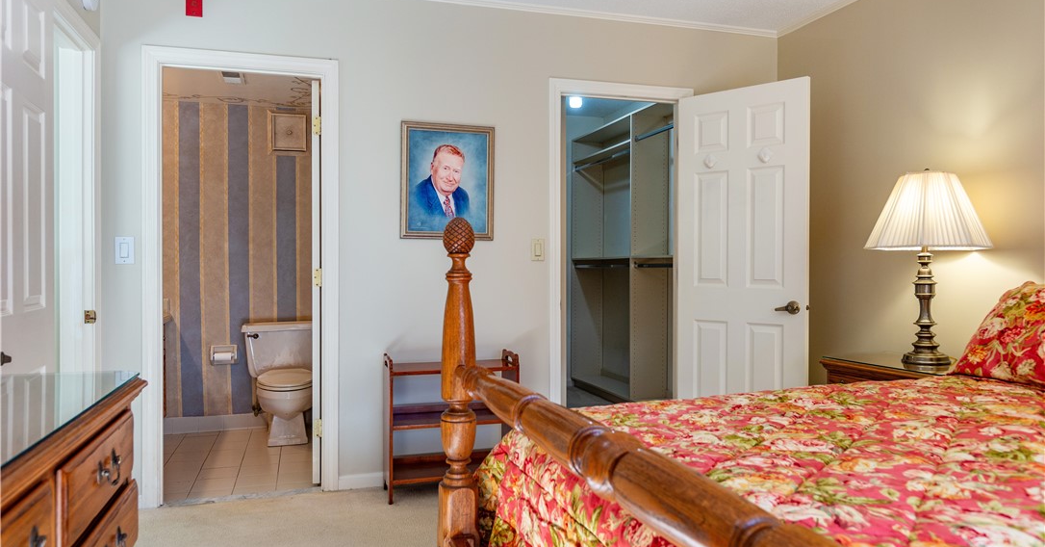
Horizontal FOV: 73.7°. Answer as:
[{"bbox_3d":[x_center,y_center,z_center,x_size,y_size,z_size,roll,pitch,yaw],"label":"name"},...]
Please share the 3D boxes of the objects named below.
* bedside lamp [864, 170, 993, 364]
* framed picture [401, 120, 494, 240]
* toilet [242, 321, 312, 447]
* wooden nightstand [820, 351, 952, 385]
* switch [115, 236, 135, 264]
[{"bbox_3d":[1.614,-0.013,2.786,0.435,0.780,0.435,0,0,-16],"label":"bedside lamp"},{"bbox_3d":[-0.376,-0.459,3.520,0.473,0.577,0.030,0,0,-16],"label":"framed picture"},{"bbox_3d":[-1.496,0.684,4.447,0.550,0.735,0.690,0,0,-16],"label":"toilet"},{"bbox_3d":[1.625,0.717,2.916,0.390,0.676,0.640,0,0,-16],"label":"wooden nightstand"},{"bbox_3d":[-1.781,-0.101,3.119,0.076,0.121,0.010,0,0,-16],"label":"switch"}]

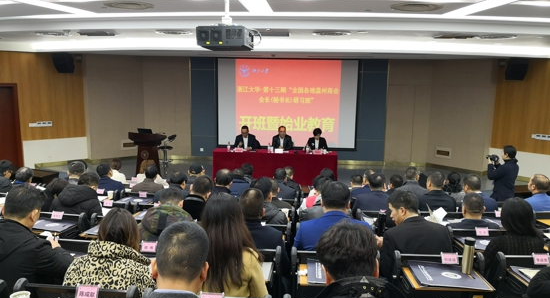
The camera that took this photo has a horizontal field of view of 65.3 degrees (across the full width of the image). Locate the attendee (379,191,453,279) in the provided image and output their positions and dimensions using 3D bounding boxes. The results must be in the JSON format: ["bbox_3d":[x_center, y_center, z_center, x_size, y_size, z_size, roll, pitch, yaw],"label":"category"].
[{"bbox_3d":[0.849,0.844,2.971,0.500,1.220,0.780,0,9,-5],"label":"attendee"}]

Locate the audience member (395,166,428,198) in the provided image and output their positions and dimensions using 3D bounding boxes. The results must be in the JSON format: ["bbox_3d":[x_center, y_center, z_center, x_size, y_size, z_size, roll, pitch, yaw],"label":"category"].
[{"bbox_3d":[1.724,0.825,5.620,0.520,1.240,0.700,1,9,1],"label":"audience member"}]

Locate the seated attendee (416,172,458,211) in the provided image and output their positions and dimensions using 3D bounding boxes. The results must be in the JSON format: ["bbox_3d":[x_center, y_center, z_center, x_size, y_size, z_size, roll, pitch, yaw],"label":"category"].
[{"bbox_3d":[1.664,0.818,4.708,0.520,1.220,0.700,0,9,-3],"label":"seated attendee"}]

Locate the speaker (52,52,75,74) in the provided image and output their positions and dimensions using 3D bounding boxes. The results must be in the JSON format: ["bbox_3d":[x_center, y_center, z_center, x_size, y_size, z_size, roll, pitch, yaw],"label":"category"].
[{"bbox_3d":[-5.522,-2.272,11.196,0.380,0.550,0.370,2,27,9],"label":"speaker"}]

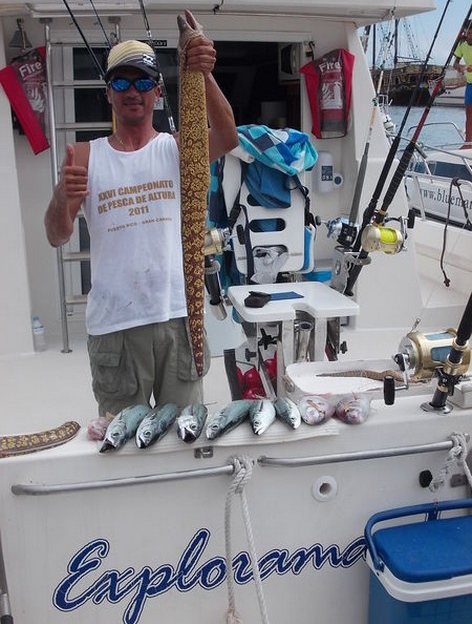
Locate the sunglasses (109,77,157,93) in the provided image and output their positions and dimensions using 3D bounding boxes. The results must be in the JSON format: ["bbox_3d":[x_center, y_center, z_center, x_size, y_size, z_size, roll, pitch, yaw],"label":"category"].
[{"bbox_3d":[-0.319,-0.701,2.870,0.147,0.048,0.130,-2,14,-7],"label":"sunglasses"}]

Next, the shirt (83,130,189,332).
[{"bbox_3d":[-0.321,-0.246,2.980,0.360,0.640,0.240,-2,14,-10],"label":"shirt"}]

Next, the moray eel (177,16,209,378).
[{"bbox_3d":[-0.124,-0.326,2.763,0.095,1.100,0.070,0,14,0],"label":"moray eel"}]

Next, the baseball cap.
[{"bbox_3d":[-0.327,-0.786,2.900,0.170,0.140,0.260,-2,14,-8],"label":"baseball cap"}]

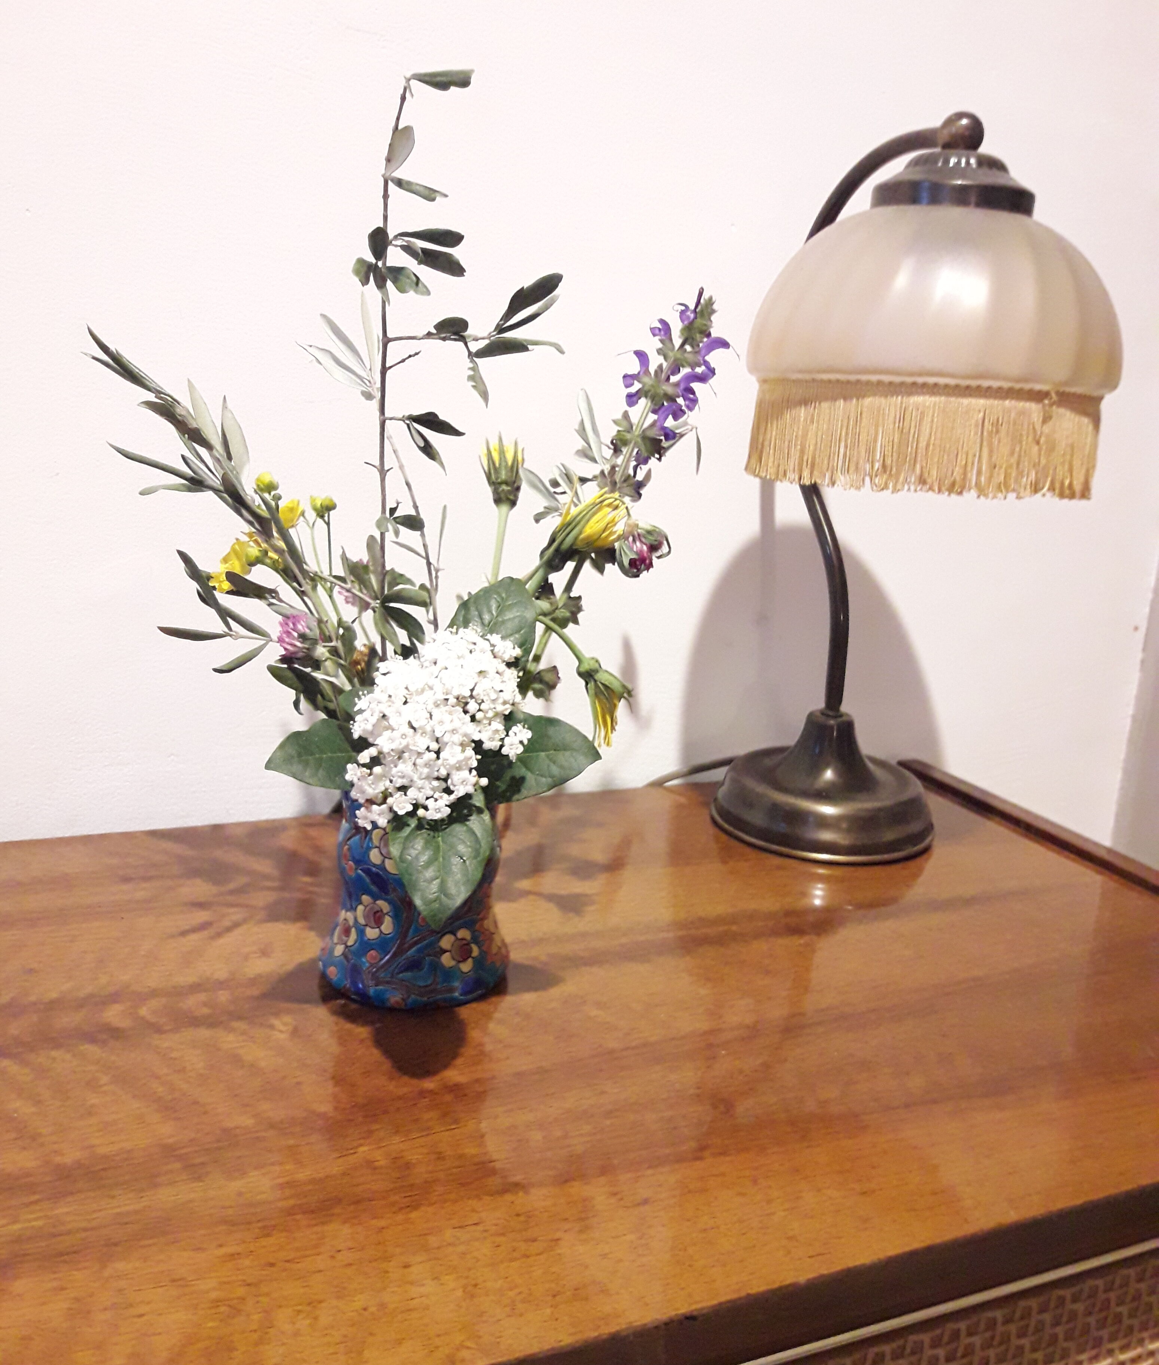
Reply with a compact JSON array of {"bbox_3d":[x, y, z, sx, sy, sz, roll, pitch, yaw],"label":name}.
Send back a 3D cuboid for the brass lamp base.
[{"bbox_3d":[0.150,0.053,0.762,0.135,0.075,0.135,3,14,-1],"label":"brass lamp base"}]

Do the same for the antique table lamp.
[{"bbox_3d":[0.177,-0.098,0.692,0.192,0.405,0.220,-4,16,-29],"label":"antique table lamp"}]

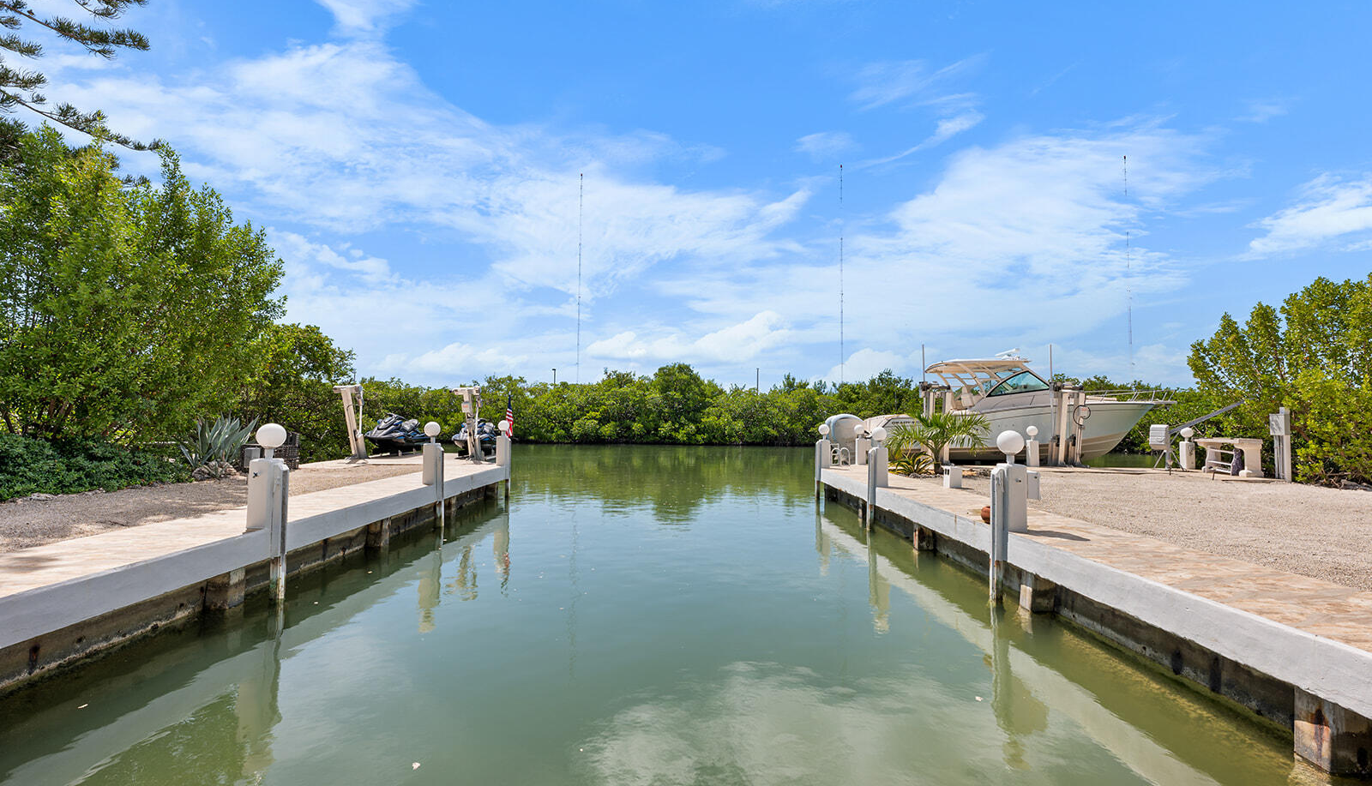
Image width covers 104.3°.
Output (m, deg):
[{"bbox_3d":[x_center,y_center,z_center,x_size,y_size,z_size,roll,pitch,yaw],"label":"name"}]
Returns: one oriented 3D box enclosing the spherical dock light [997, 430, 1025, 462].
[{"bbox_3d":[3.653,0.602,6.000,0.272,0.370,0.272,0,-3,0],"label":"spherical dock light"}]

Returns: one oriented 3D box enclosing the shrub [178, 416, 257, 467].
[{"bbox_3d":[-10.109,1.050,11.500,1.350,1.100,1.350,0,-3,0],"label":"shrub"}]

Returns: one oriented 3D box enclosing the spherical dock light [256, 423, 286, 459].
[{"bbox_3d":[-4.582,0.533,5.900,0.272,0.380,0.272,0,-3,0],"label":"spherical dock light"}]

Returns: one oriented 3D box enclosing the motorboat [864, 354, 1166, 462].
[{"bbox_3d":[9.940,0.393,16.300,8.600,3.250,3.100,0,-3,7],"label":"motorboat"}]

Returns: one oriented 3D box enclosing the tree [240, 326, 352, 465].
[{"bbox_3d":[-12.540,-0.084,16.800,3.900,4.300,3.700,0,-3,0],"label":"tree"}]

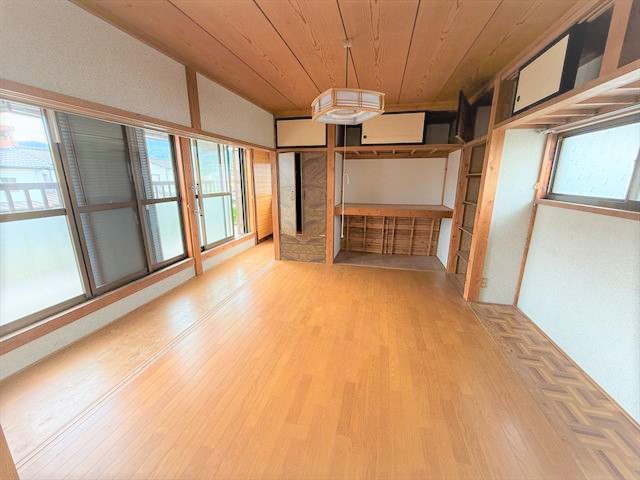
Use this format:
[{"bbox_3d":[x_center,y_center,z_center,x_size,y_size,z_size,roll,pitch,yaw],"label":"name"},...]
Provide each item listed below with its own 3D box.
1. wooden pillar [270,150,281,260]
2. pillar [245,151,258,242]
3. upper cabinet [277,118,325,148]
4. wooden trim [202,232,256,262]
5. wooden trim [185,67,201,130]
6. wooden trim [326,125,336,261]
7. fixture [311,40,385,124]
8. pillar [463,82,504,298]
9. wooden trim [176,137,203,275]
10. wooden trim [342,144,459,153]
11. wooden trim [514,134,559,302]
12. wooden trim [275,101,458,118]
[{"bbox_3d":[-0.718,-0.521,4.298,0.075,1.790,0.085,3,14,13],"label":"wooden pillar"},{"bbox_3d":[-1.374,-0.832,5.290,0.100,1.920,0.105,3,14,13],"label":"pillar"},{"bbox_3d":[-0.237,-1.626,4.019,0.783,0.433,0.443,3,14,12],"label":"upper cabinet"},{"bbox_3d":[-1.578,0.090,4.611,0.090,0.088,1.660,3,14,13],"label":"wooden trim"},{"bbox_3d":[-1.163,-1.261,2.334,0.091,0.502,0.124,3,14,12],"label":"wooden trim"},{"bbox_3d":[0.179,-0.729,4.040,0.112,2.310,0.110,3,14,13],"label":"wooden trim"},{"bbox_3d":[0.203,-1.174,1.903,0.415,0.510,0.415,-5,15,-21],"label":"fixture"},{"bbox_3d":[1.758,-0.431,2.737,0.111,2.311,0.119,3,14,12],"label":"pillar"},{"bbox_3d":[-1.789,-0.422,3.563,0.110,1.940,0.135,3,14,13],"label":"wooden trim"},{"bbox_3d":[1.064,-1.280,3.607,1.679,0.062,0.077,3,14,12],"label":"wooden trim"},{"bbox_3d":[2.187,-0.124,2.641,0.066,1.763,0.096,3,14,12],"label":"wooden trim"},{"bbox_3d":[0.598,-1.784,3.571,2.613,0.105,0.084,3,14,12],"label":"wooden trim"}]

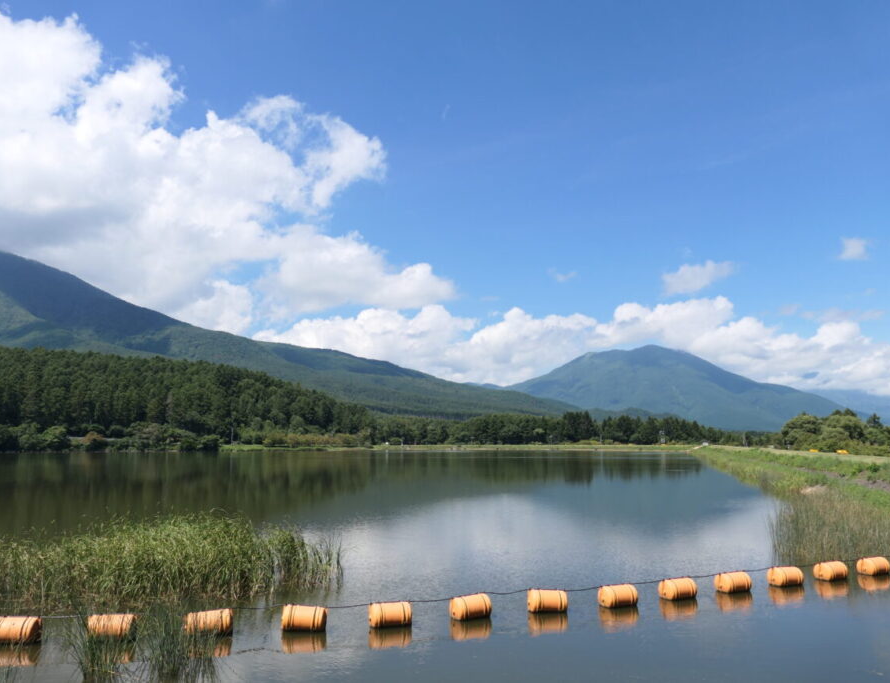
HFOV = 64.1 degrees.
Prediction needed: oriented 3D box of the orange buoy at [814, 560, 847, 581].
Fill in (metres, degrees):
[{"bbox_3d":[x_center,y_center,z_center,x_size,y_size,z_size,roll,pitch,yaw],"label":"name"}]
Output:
[{"bbox_3d":[10.333,6.206,19.059,0.840,0.500,0.500,3,-9,-22],"label":"orange buoy"}]

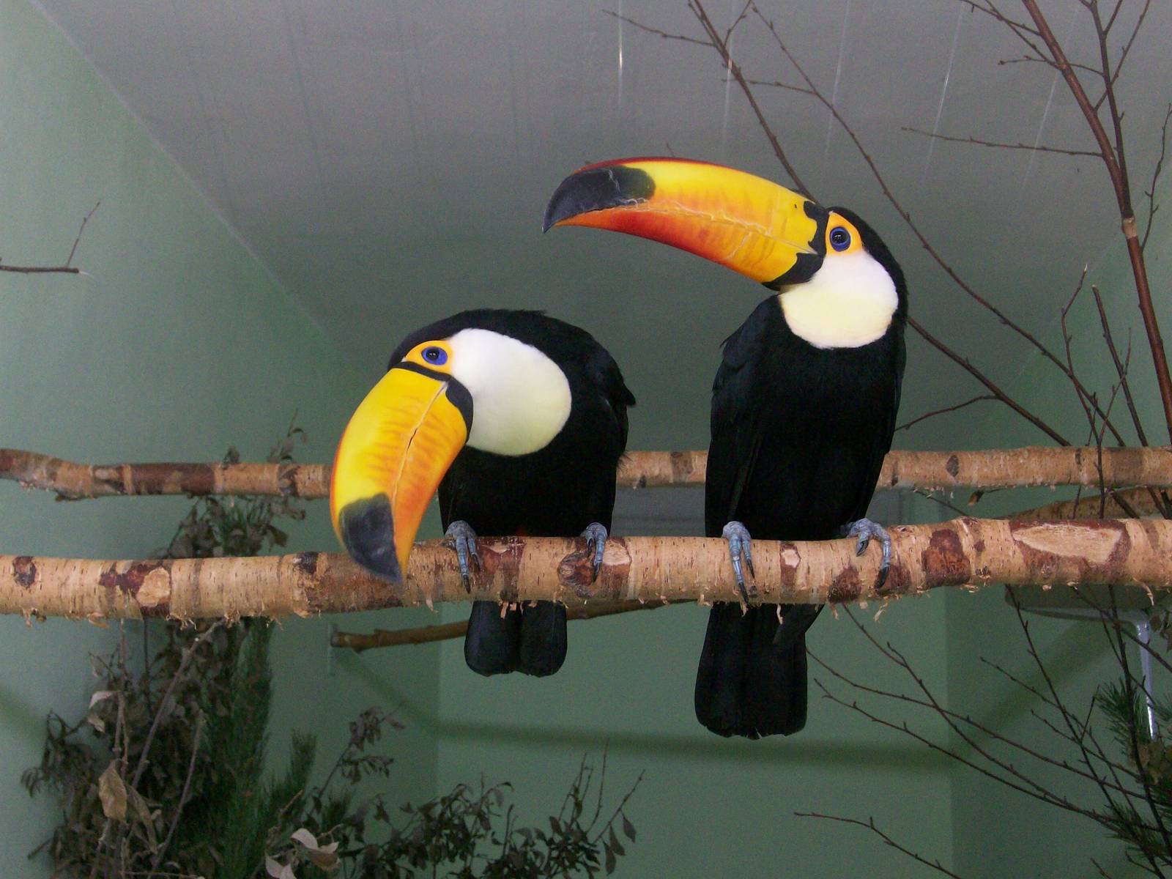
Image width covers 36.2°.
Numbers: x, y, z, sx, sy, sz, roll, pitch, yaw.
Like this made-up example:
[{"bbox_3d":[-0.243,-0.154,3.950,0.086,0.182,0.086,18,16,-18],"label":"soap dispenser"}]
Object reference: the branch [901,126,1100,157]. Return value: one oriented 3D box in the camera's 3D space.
[{"bbox_3d":[0.405,-0.290,1.750,0.194,0.012,0.030,8,-12,0],"label":"branch"}]

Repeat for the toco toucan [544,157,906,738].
[{"bbox_3d":[0.081,0.017,1.236,0.258,0.360,0.205,3,-12,-12],"label":"toco toucan"}]

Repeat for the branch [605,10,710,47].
[{"bbox_3d":[0.071,-0.413,1.800,0.113,0.010,0.020,17,-12,0],"label":"branch"}]

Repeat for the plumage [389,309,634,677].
[{"bbox_3d":[-0.041,0.033,1.205,0.155,0.240,0.250,0,-12,3],"label":"plumage"}]

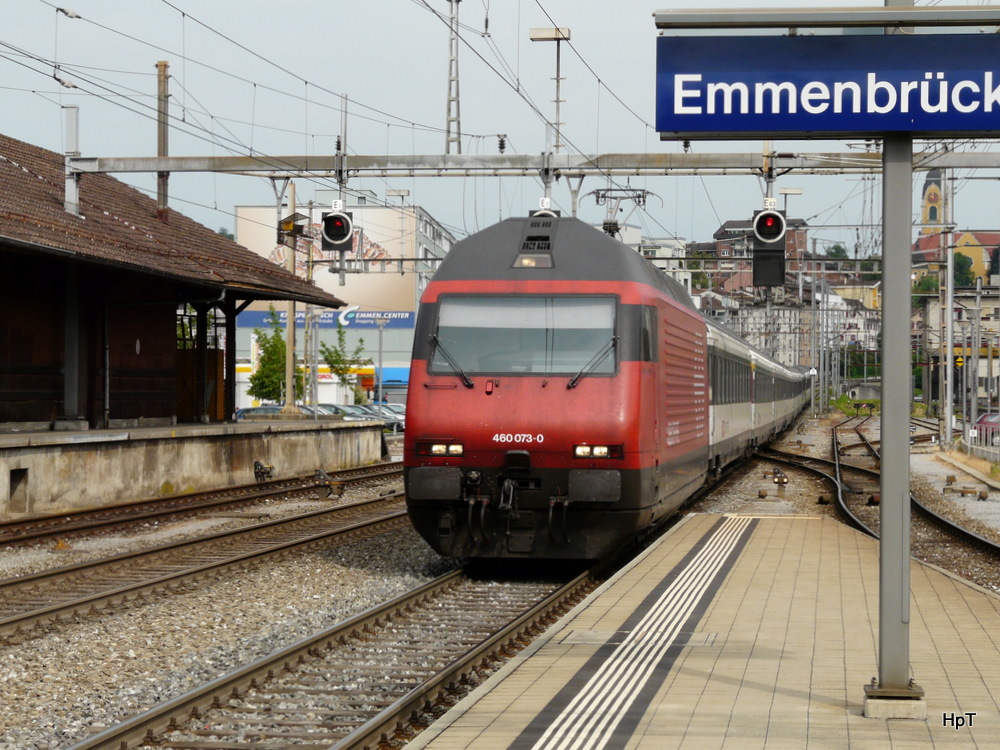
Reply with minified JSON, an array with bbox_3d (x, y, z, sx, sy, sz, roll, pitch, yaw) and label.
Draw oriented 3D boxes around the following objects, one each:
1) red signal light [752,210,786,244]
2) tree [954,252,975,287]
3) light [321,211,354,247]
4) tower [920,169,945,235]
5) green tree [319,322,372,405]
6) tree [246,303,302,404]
[{"bbox_3d":[5.744,-3.137,54.800,0.710,0.730,0.400,0,0,7],"label":"red signal light"},{"bbox_3d":[120.653,-27.232,670.000,6.200,10.000,6.000,0,0,0],"label":"tree"},{"bbox_3d":[-3.533,-3.185,55.900,0.710,0.760,0.400,0,0,7],"label":"light"},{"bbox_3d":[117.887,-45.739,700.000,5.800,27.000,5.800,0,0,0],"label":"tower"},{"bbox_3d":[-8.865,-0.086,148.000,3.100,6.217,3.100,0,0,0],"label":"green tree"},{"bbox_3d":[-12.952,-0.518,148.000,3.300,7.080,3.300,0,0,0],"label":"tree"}]

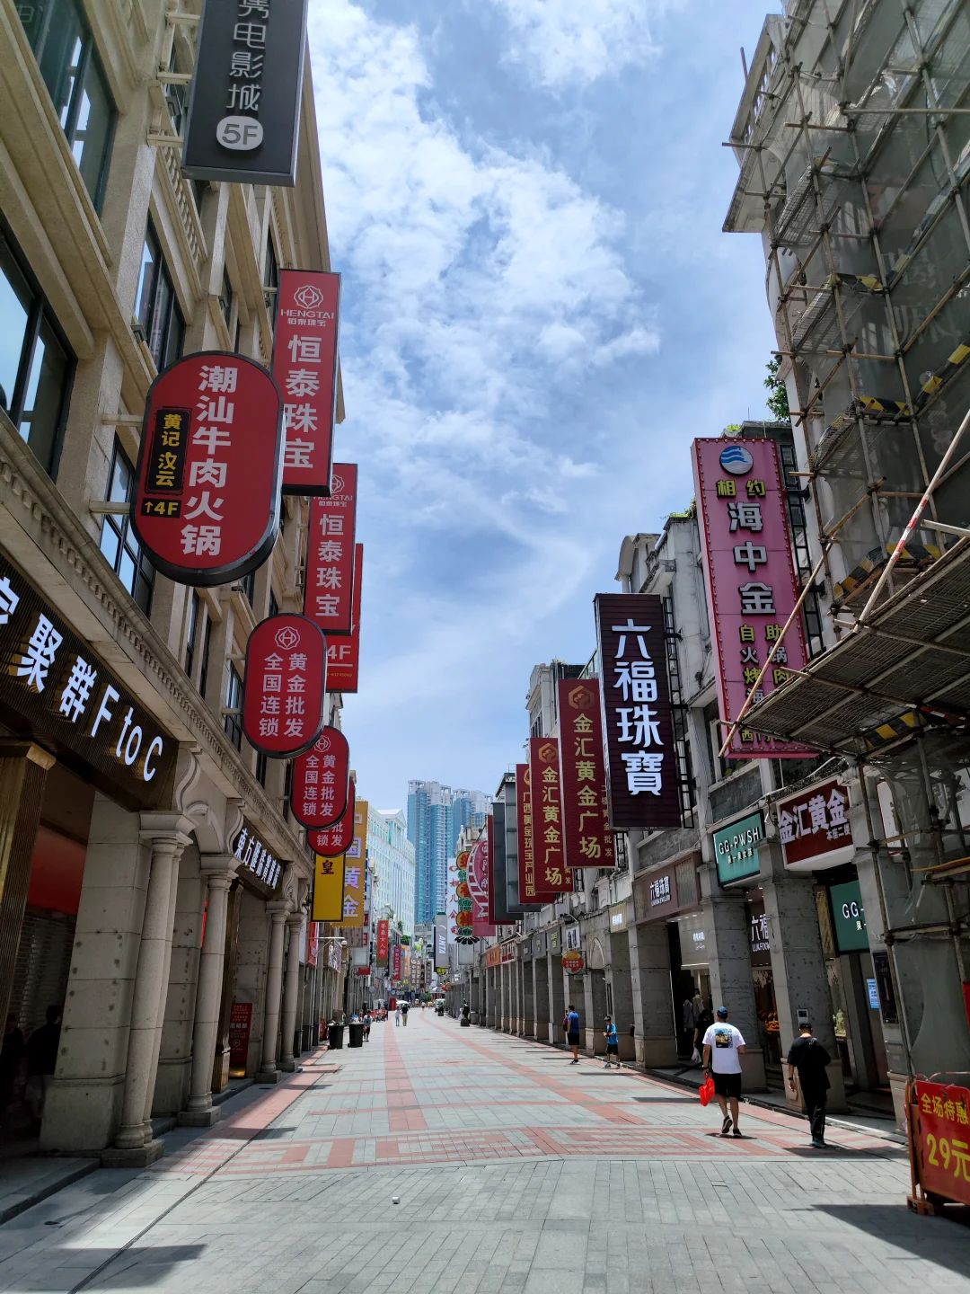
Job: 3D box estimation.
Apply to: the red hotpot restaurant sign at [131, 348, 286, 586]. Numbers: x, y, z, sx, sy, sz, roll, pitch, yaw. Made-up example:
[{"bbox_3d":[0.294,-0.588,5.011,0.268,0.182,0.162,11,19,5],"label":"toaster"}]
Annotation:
[{"bbox_3d":[-3.365,-2.246,11.080,1.653,3.164,0.335,1,-22,-5],"label":"red hotpot restaurant sign"}]

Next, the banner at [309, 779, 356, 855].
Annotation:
[{"bbox_3d":[-5.211,5.540,30.688,1.530,2.880,0.400,1,-21,-5],"label":"banner"}]

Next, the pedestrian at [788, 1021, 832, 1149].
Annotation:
[{"bbox_3d":[4.555,6.104,12.572,0.580,1.600,0.380,-2,-21,3],"label":"pedestrian"}]

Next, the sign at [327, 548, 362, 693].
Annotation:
[{"bbox_3d":[-5.302,-1.183,33.235,1.380,5.850,0.420,1,-21,-5],"label":"sign"}]

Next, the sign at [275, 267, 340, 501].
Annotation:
[{"bbox_3d":[-4.257,-6.340,21.174,1.446,6.084,0.406,1,-22,-5],"label":"sign"}]

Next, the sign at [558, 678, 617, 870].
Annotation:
[{"bbox_3d":[3.113,3.905,28.086,1.444,5.924,0.406,1,-22,-5],"label":"sign"}]

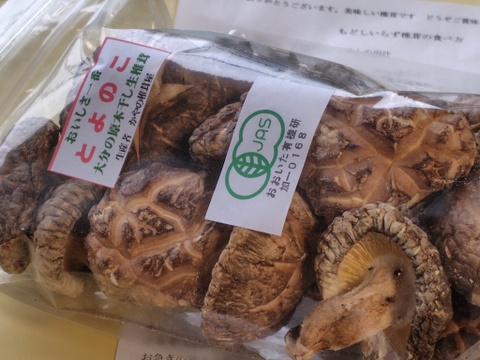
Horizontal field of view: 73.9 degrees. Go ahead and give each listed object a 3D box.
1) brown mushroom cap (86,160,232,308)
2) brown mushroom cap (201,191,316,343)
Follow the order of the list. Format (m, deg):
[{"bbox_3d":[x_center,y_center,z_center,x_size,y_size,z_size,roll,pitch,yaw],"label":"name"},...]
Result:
[{"bbox_3d":[-0.027,0.018,0.105,0.047,0.028,0.047,0,78,-11],"label":"brown mushroom cap"},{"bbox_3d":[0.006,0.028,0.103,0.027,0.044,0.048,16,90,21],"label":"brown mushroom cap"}]

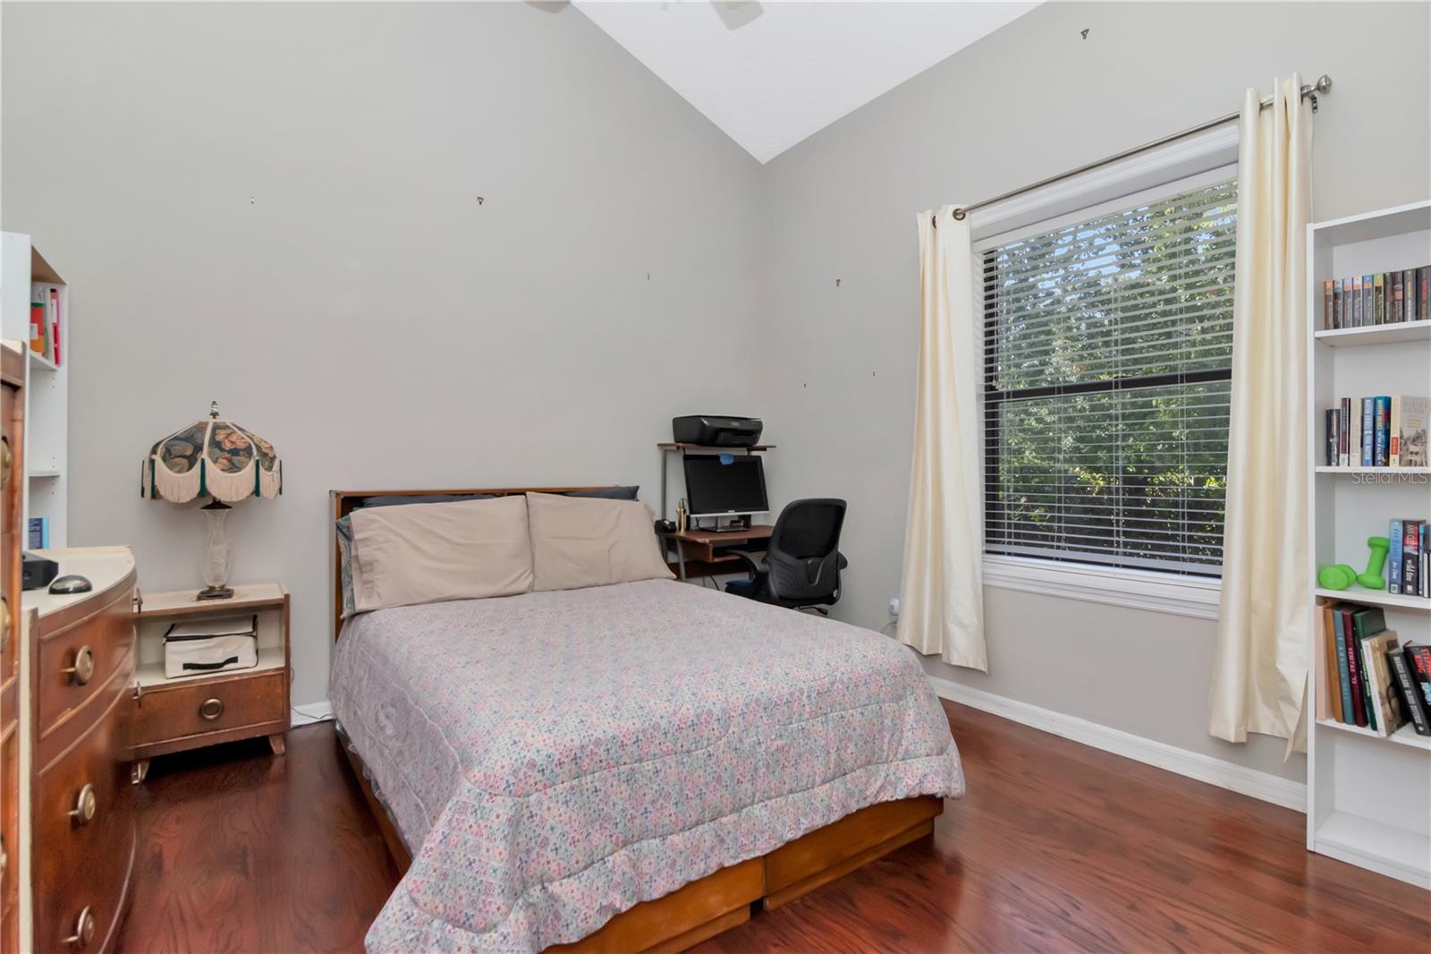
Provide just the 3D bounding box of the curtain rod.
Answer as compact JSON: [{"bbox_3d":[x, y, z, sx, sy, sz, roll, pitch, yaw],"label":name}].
[{"bbox_3d":[1.474,-1.203,2.508,0.120,0.080,1.410,0,0,-38],"label":"curtain rod"}]

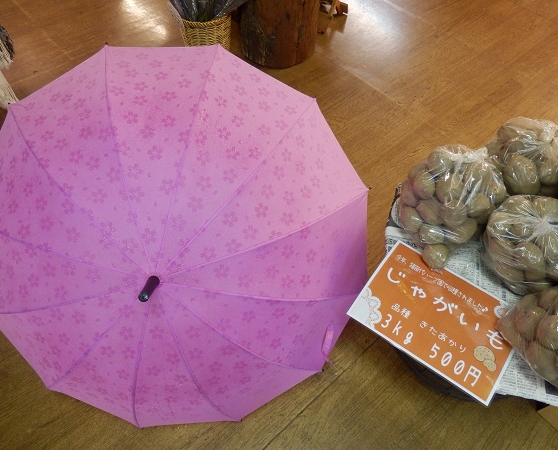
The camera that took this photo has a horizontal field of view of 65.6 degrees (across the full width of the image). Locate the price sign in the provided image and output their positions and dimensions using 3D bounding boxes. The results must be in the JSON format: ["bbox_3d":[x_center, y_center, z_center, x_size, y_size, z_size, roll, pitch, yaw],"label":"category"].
[{"bbox_3d":[0.323,0.185,0.881,0.297,0.010,0.210,32,64,19],"label":"price sign"}]

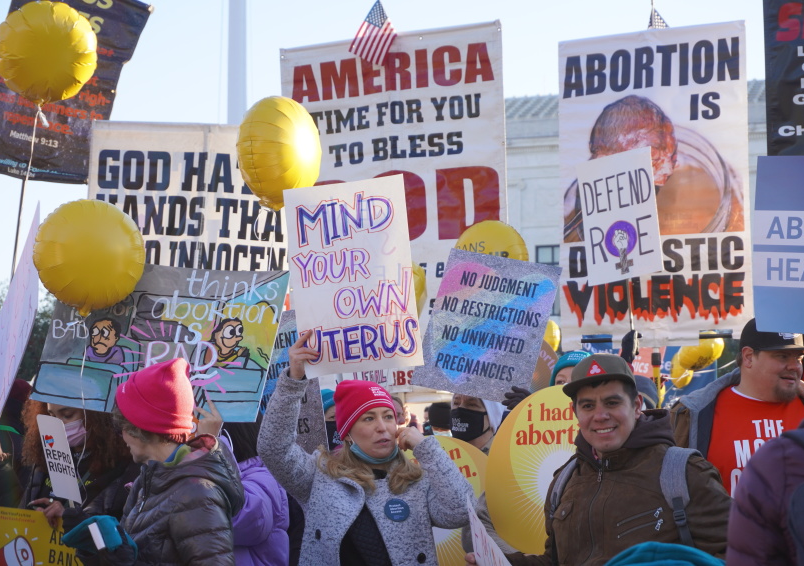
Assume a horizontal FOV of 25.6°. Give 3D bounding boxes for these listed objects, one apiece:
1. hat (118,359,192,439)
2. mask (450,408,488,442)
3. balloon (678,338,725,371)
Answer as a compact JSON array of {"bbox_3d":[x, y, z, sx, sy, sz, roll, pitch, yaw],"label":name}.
[{"bbox_3d":[-0.671,0.312,4.850,0.230,0.200,0.195,24,12,8],"label":"hat"},{"bbox_3d":[0.238,0.492,6.150,0.140,0.122,0.095,4,-1,32],"label":"mask"},{"bbox_3d":[2.196,0.507,13.000,0.370,0.240,0.370,-30,-18,0],"label":"balloon"}]

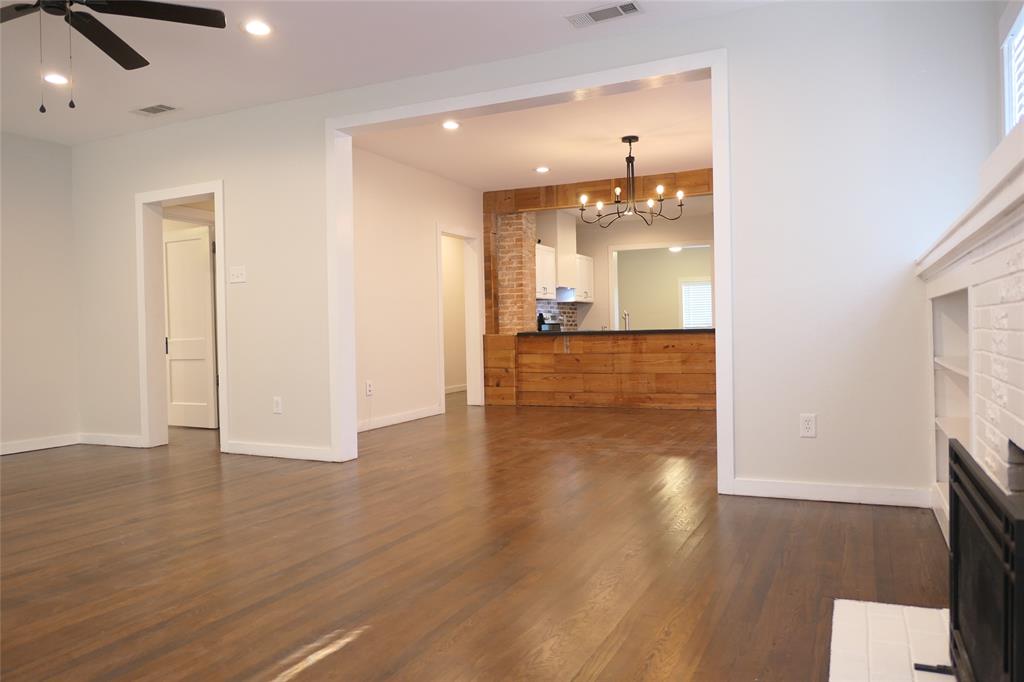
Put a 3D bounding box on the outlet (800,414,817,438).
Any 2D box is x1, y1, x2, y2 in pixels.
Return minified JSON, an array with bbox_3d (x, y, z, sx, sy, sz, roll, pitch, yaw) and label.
[{"bbox_3d":[1.570,0.448,3.614,0.074,0.120,0.010,-1,1,26],"label":"outlet"}]

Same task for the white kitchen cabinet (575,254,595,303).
[{"bbox_3d":[1.060,-1.016,11.290,0.320,0.775,0.800,-1,1,26],"label":"white kitchen cabinet"}]

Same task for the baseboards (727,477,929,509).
[{"bbox_3d":[1.645,0.798,3.587,0.967,0.095,0.022,-1,1,26],"label":"baseboards"}]

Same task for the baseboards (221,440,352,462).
[{"bbox_3d":[-1.782,0.845,5.230,1.231,0.095,0.022,-1,1,26],"label":"baseboards"}]

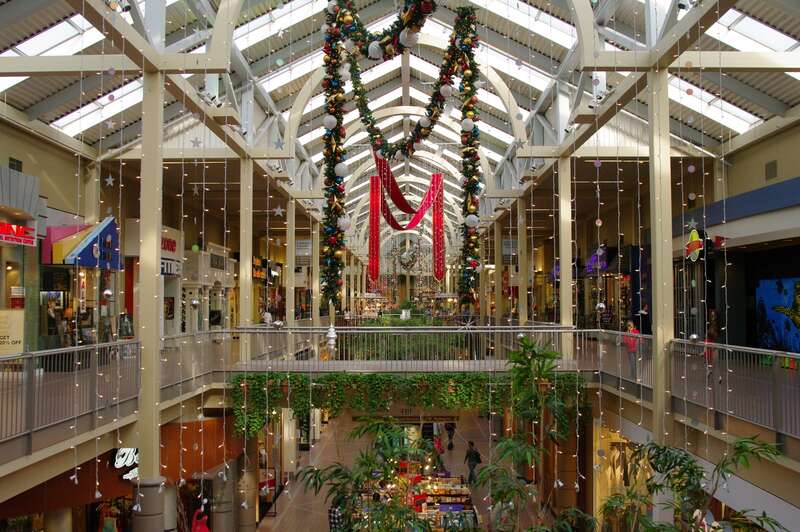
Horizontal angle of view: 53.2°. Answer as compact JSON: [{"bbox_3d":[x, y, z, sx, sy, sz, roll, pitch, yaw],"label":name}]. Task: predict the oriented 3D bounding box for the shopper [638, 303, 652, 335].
[{"bbox_3d":[7.841,2.030,25.356,0.500,1.710,0.360,-1,-3,18],"label":"shopper"}]

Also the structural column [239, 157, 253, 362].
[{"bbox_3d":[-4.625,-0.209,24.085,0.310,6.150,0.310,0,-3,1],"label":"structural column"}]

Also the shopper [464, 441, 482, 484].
[{"bbox_3d":[2.907,7.835,31.833,0.560,1.670,0.450,1,-3,-26],"label":"shopper"}]

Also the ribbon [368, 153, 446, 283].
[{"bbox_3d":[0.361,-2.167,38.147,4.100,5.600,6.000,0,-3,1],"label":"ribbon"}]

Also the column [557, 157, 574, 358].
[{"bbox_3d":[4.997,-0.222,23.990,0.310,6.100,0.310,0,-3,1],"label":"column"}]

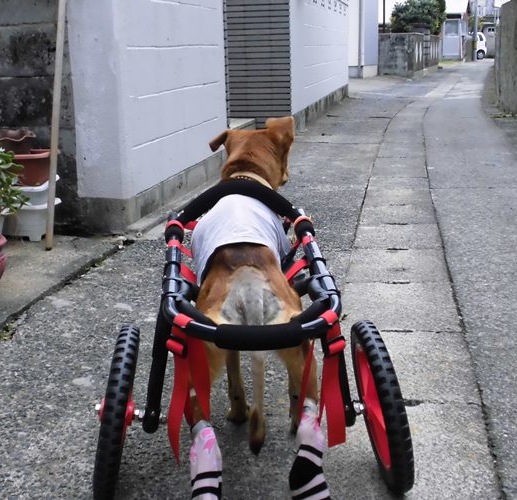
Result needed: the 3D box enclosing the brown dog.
[{"bbox_3d":[0.002,0.083,1.752,0.250,0.650,0.700,-1,14,0],"label":"brown dog"}]

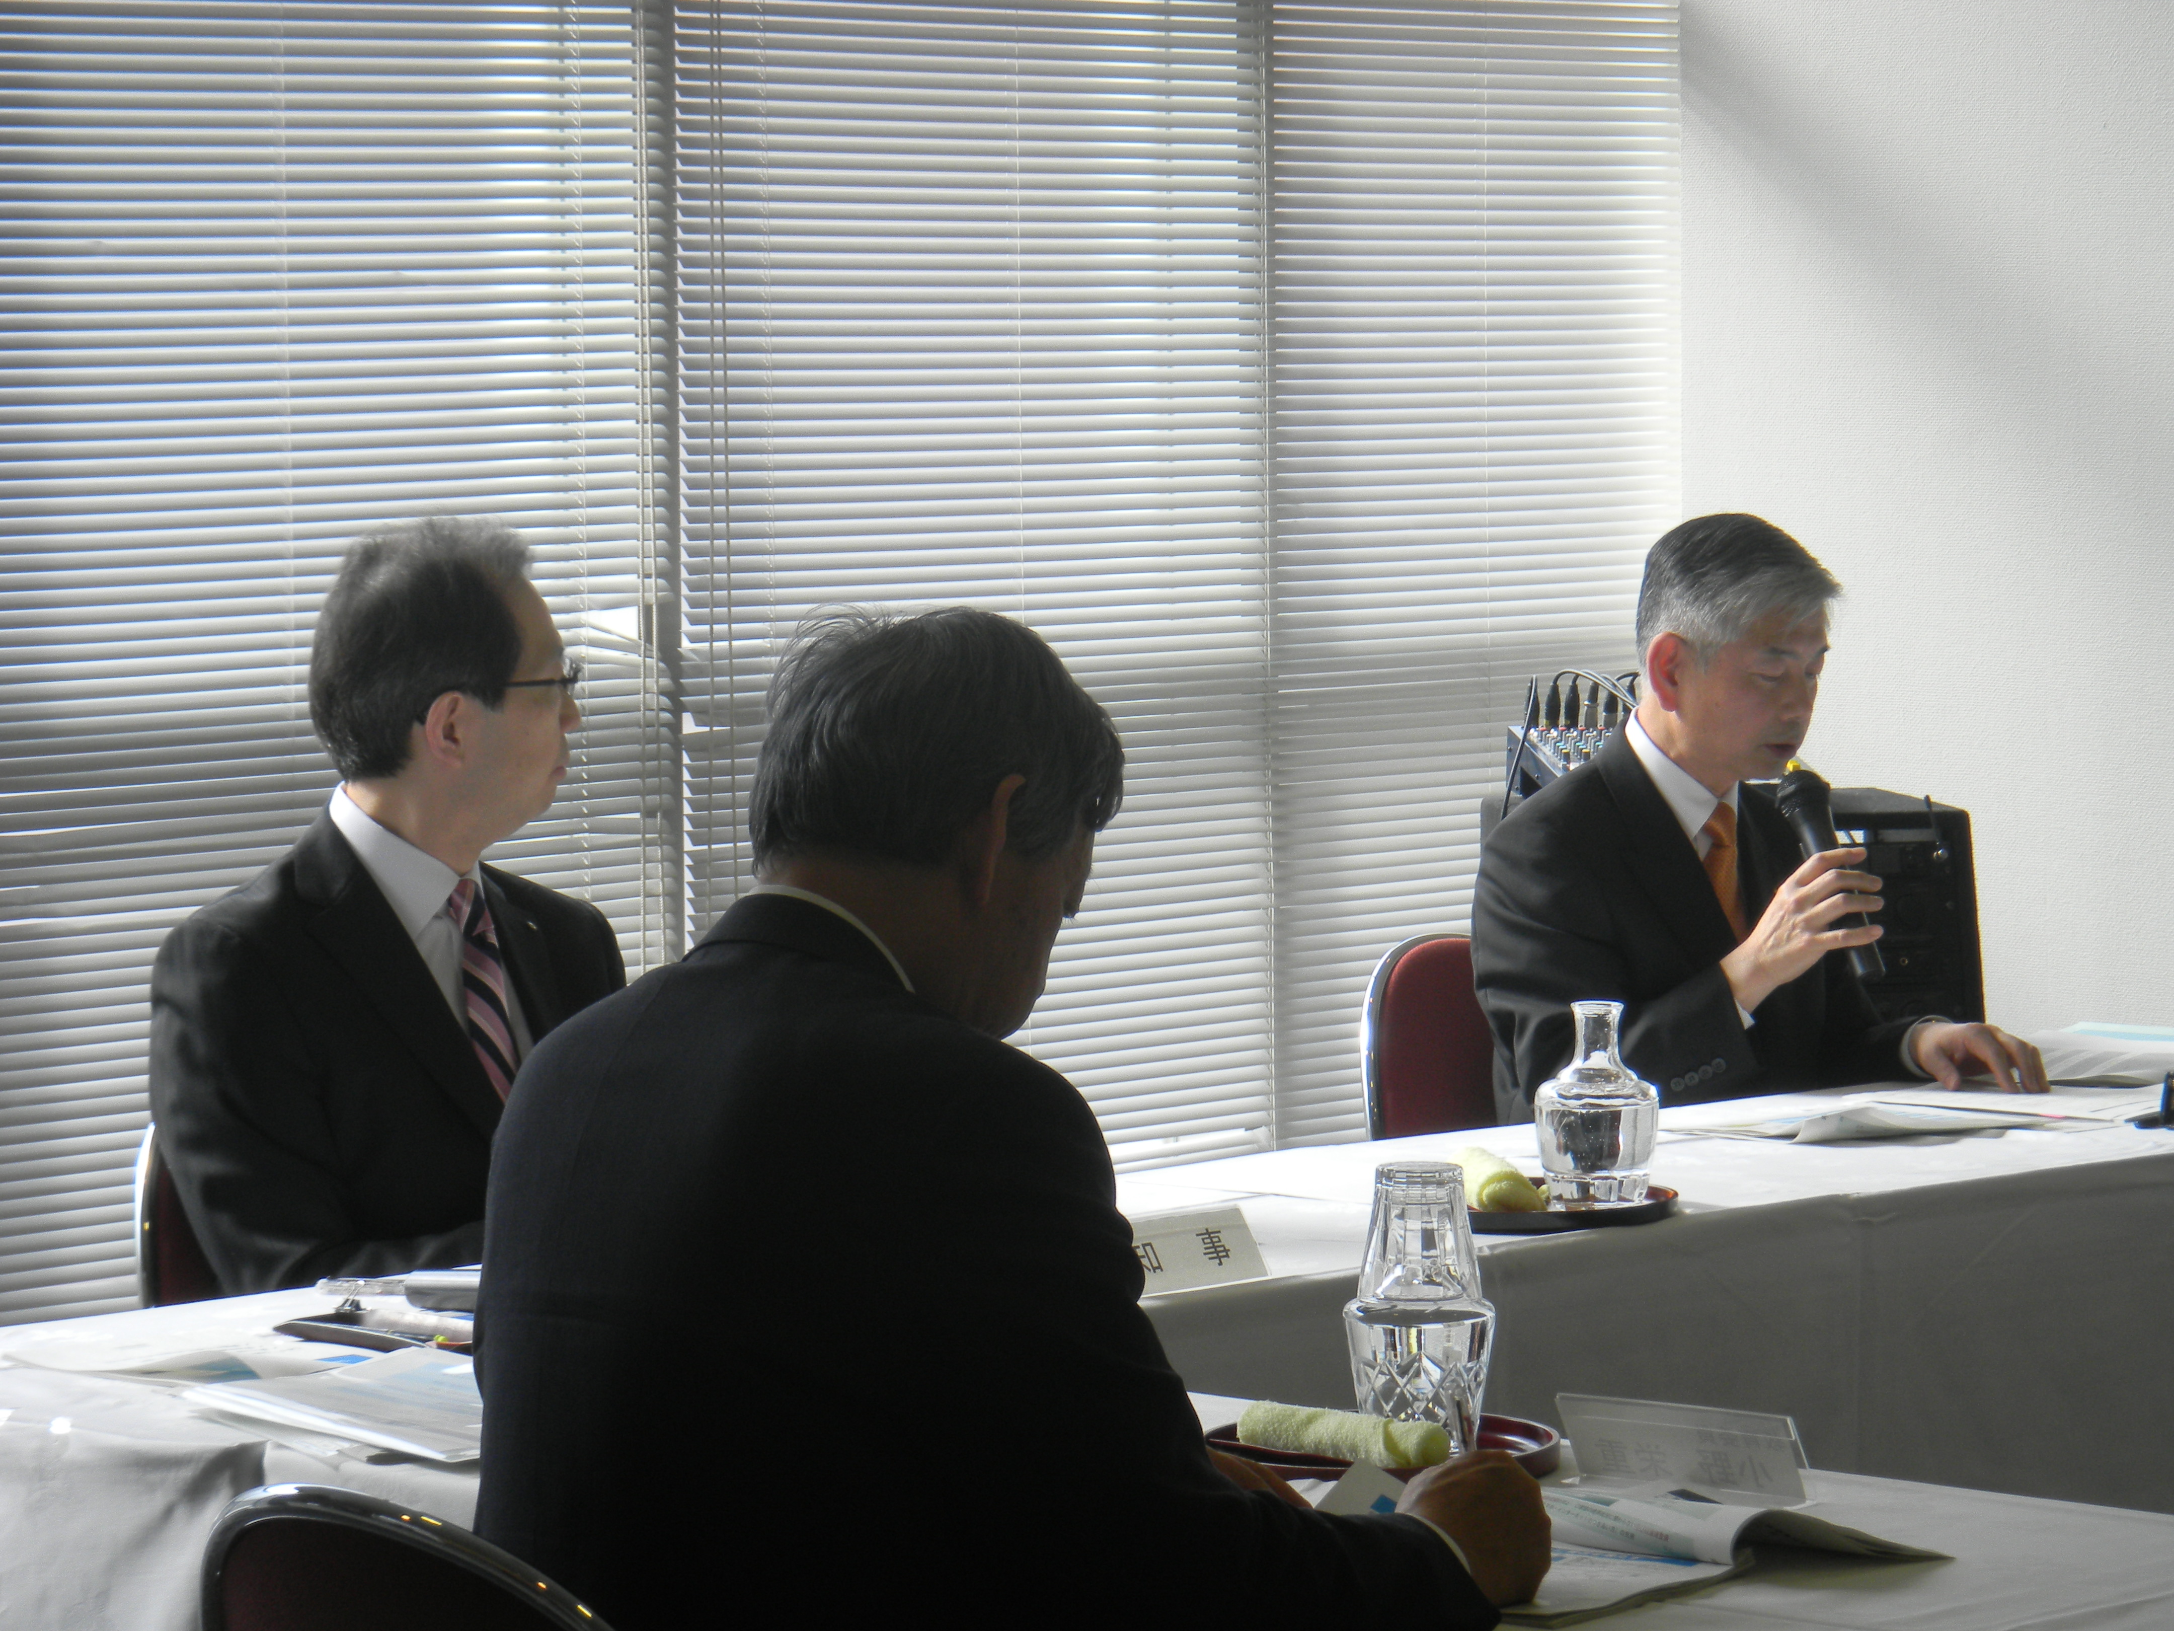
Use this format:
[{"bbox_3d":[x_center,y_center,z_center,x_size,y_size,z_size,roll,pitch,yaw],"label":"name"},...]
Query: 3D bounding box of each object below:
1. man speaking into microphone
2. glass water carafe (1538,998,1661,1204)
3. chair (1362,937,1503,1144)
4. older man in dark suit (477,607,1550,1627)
[{"bbox_3d":[0.663,0.328,7.261,0.720,1.244,0.560,3,5,41],"label":"man speaking into microphone"},{"bbox_3d":[0.415,0.234,6.293,0.101,0.161,0.101,-1,4,0],"label":"glass water carafe"},{"bbox_3d":[0.515,0.528,7.467,0.530,0.821,0.470,3,5,41],"label":"chair"},{"bbox_3d":[-0.023,0.518,4.332,0.560,1.271,0.720,3,5,41],"label":"older man in dark suit"}]

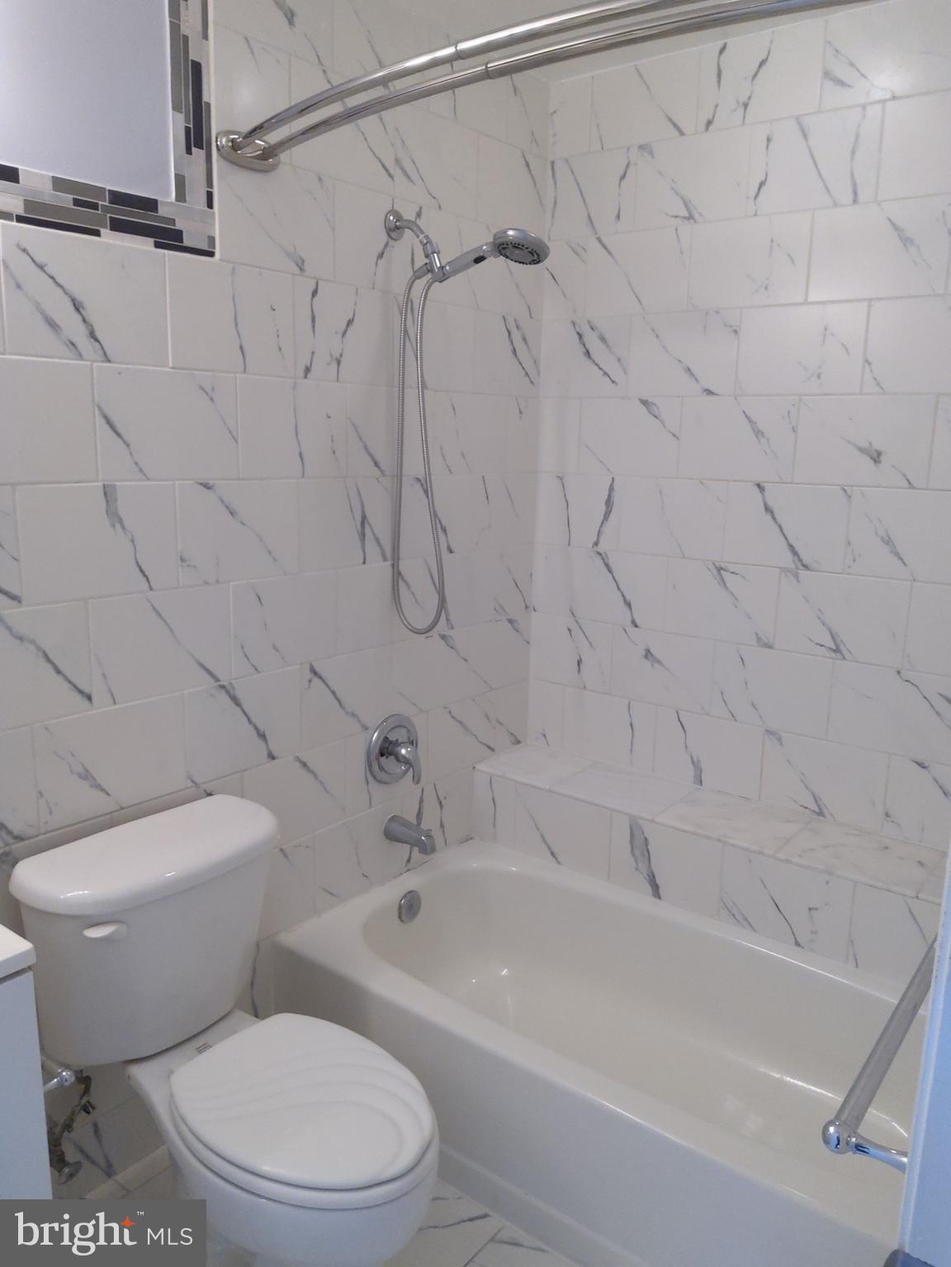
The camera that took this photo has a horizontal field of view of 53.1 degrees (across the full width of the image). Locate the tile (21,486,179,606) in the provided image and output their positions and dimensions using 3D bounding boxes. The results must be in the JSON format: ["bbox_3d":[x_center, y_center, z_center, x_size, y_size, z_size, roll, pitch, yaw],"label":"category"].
[{"bbox_3d":[-0.658,-0.163,1.685,0.010,0.202,0.299,10,15,37],"label":"tile"}]

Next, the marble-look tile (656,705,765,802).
[{"bbox_3d":[0.622,0.319,2.544,0.302,0.204,0.010,10,15,37],"label":"marble-look tile"}]

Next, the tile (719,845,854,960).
[{"bbox_3d":[0.697,0.607,2.150,0.294,0.195,0.010,10,15,37],"label":"tile"}]

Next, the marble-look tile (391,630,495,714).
[{"bbox_3d":[-0.115,0.104,2.485,0.010,0.200,0.305,10,15,37],"label":"marble-look tile"}]

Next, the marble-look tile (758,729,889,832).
[{"bbox_3d":[0.857,0.364,2.354,0.299,0.203,0.010,10,15,37],"label":"marble-look tile"}]

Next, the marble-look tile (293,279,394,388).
[{"bbox_3d":[-0.282,-0.657,2.092,0.010,0.203,0.301,10,15,37],"label":"marble-look tile"}]

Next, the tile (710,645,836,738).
[{"bbox_3d":[0.741,0.138,2.389,0.300,0.200,0.010,10,15,37],"label":"tile"}]

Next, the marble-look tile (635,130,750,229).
[{"bbox_3d":[0.527,-1.109,2.328,0.300,0.200,0.010,10,15,37],"label":"marble-look tile"}]

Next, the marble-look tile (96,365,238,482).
[{"bbox_3d":[-0.563,-0.384,1.758,0.010,0.202,0.299,10,15,37],"label":"marble-look tile"}]

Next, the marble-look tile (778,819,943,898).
[{"bbox_3d":[0.888,0.506,2.176,0.300,0.010,0.266,10,15,37],"label":"marble-look tile"}]

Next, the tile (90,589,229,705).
[{"bbox_3d":[-0.601,0.018,1.842,0.010,0.204,0.302,10,15,37],"label":"tile"}]

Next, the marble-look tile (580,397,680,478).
[{"bbox_3d":[0.407,-0.524,2.527,0.299,0.202,0.010,10,15,37],"label":"marble-look tile"}]

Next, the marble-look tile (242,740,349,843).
[{"bbox_3d":[-0.409,0.374,2.169,0.010,0.203,0.301,10,15,37],"label":"marble-look tile"}]

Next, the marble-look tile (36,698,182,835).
[{"bbox_3d":[-0.677,0.237,1.787,0.010,0.203,0.301,10,15,37],"label":"marble-look tile"}]

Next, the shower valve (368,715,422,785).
[{"bbox_3d":[-0.166,0.295,2.345,0.098,0.174,0.174,10,15,37],"label":"shower valve"}]

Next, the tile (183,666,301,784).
[{"bbox_3d":[-0.484,0.191,1.997,0.010,0.201,0.299,10,15,37],"label":"tile"}]

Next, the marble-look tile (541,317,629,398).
[{"bbox_3d":[0.297,-0.745,2.574,0.269,0.202,0.010,10,15,37],"label":"marble-look tile"}]

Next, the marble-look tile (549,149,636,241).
[{"bbox_3d":[0.303,-1.145,2.495,0.260,0.202,0.010,10,15,37],"label":"marble-look tile"}]

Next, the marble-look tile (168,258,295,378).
[{"bbox_3d":[-0.472,-0.615,1.862,0.010,0.204,0.302,10,15,37],"label":"marble-look tile"}]

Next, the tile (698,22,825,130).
[{"bbox_3d":[0.657,-1.272,2.189,0.299,0.184,0.010,10,15,37],"label":"tile"}]

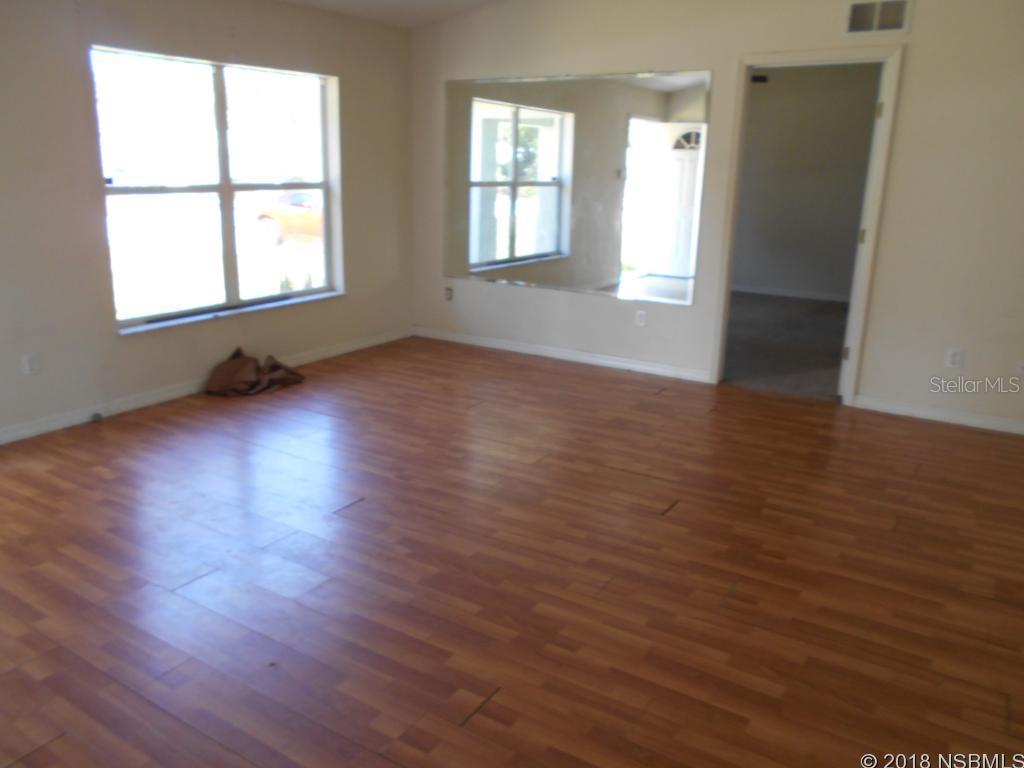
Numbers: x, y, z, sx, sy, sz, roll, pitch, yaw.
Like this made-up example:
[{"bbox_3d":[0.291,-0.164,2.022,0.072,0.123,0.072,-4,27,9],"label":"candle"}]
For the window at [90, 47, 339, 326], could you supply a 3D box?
[{"bbox_3d":[-1.788,-1.248,4.996,0.110,1.552,1.819,11,18,31],"label":"window"}]

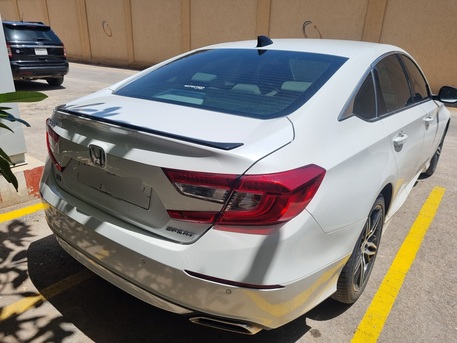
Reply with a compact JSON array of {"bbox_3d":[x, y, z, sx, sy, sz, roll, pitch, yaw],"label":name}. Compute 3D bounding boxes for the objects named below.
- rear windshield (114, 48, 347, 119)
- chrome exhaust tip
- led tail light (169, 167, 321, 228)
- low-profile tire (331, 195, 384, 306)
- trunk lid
[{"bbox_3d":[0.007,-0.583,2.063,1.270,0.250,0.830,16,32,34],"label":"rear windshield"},{"bbox_3d":[-0.012,0.647,1.481,0.255,0.075,0.160,12,21,27],"label":"chrome exhaust tip"},{"bbox_3d":[0.050,0.084,1.294,0.520,0.245,0.360,16,23,34],"label":"led tail light"},{"bbox_3d":[0.709,0.414,2.022,0.240,0.665,0.670,16,23,34],"label":"low-profile tire"},{"bbox_3d":[-0.394,-0.084,1.692,1.330,0.470,0.560,16,23,34],"label":"trunk lid"}]

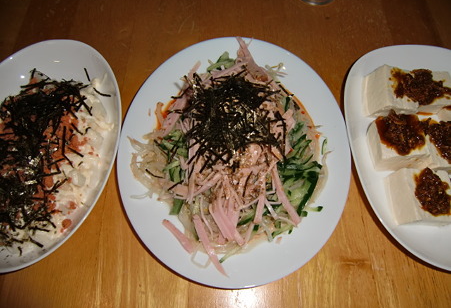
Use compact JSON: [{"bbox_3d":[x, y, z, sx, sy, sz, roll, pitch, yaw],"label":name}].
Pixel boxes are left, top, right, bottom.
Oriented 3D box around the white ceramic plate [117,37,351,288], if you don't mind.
[{"bbox_3d":[0.008,-0.007,0.333,0.235,0.032,0.277,-2,65,2],"label":"white ceramic plate"}]

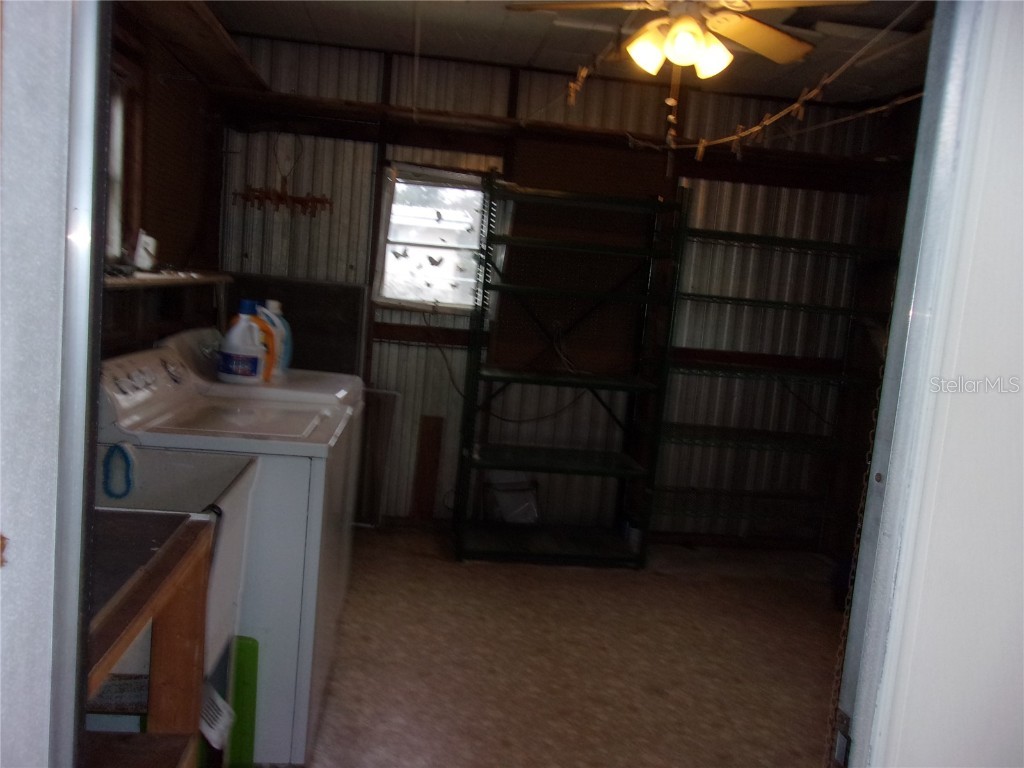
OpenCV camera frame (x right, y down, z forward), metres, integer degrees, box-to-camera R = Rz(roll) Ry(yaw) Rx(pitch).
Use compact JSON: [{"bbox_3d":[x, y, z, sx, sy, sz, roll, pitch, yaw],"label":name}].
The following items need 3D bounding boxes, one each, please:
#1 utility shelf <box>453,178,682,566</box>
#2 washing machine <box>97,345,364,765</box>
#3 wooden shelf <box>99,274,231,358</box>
[{"bbox_3d":[0.267,-0.047,4.181,0.982,1.905,0.522,4,6,-7],"label":"utility shelf"},{"bbox_3d":[-0.877,0.459,2.407,0.658,1.054,0.667,4,6,-7],"label":"washing machine"},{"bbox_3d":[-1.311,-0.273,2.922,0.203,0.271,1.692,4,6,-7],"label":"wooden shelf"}]

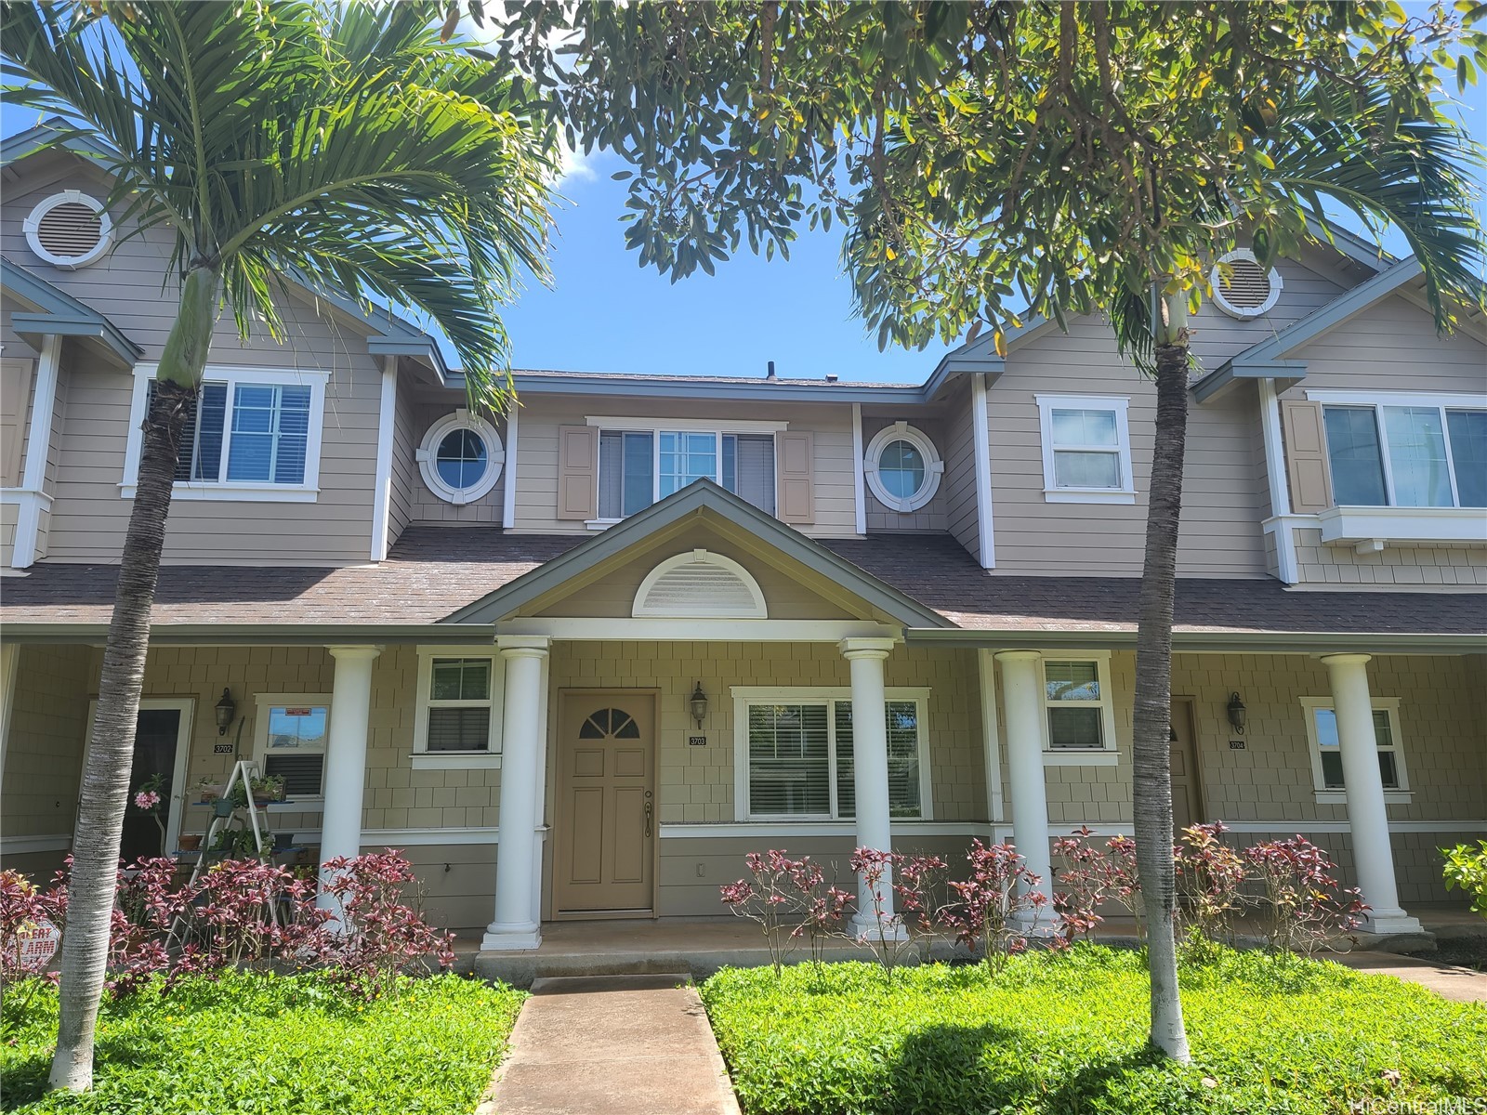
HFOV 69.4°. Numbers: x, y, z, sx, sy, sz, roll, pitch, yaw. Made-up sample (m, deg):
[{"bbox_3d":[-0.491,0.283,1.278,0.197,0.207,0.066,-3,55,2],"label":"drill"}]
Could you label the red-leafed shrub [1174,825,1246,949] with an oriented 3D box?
[{"bbox_3d":[3.605,2.594,8.336,0.600,1.030,0.560,1,-12,-6],"label":"red-leafed shrub"}]

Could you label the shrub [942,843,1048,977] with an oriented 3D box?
[{"bbox_3d":[1.893,2.611,8.037,0.720,0.970,0.650,1,-12,-6],"label":"shrub"}]

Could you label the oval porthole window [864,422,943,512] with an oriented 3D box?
[{"bbox_3d":[1.828,-1.026,12.159,0.930,1.070,0.100,1,-12,-6],"label":"oval porthole window"}]

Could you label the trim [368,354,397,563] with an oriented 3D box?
[{"bbox_3d":[-3.464,-0.983,10.403,0.108,2.100,0.110,1,-12,-6],"label":"trim"}]

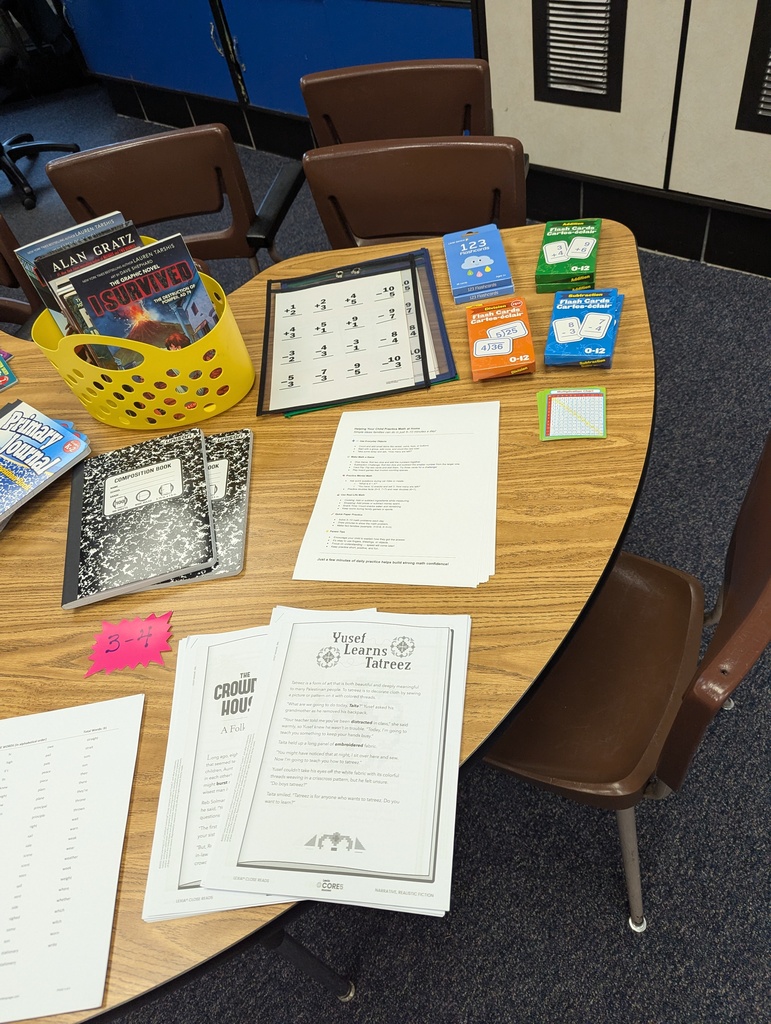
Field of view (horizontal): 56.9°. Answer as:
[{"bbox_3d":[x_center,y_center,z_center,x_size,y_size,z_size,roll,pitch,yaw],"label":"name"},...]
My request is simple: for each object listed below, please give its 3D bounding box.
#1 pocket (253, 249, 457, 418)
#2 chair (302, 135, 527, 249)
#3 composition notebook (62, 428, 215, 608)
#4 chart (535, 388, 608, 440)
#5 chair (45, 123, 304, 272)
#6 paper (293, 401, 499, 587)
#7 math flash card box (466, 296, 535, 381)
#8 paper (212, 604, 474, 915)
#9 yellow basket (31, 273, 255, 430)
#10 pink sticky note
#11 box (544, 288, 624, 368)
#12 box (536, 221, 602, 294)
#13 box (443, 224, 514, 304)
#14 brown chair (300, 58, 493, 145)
[{"bbox_3d":[-0.052,-0.283,1.088,0.276,0.012,0.338,-8,51,6],"label":"pocket"},{"bbox_3d":[0.055,-0.287,1.549,0.470,0.783,0.520,8,54,19],"label":"chair"},{"bbox_3d":[-0.318,-0.001,0.923,0.188,0.013,0.246,-16,50,0],"label":"composition notebook"},{"bbox_3d":[0.239,-0.127,0.913,0.086,0.004,0.095,-1,52,13],"label":"chart"},{"bbox_3d":[-0.479,-0.406,1.729,0.470,0.760,0.500,-9,50,5],"label":"chair"},{"bbox_3d":[0.029,-0.032,0.887,0.228,0.005,0.288,0,52,14],"label":"paper"},{"bbox_3d":[0.161,-0.245,1.003,0.083,0.020,0.142,-6,51,8],"label":"math flash card box"},{"bbox_3d":[-0.035,0.220,0.696,0.223,0.010,0.288,-1,52,13],"label":"paper"},{"bbox_3d":[-0.358,-0.259,1.047,0.312,0.183,0.216,9,55,20],"label":"yellow basket"},{"bbox_3d":[-0.293,0.151,0.821,0.102,0.003,0.074,-10,50,6],"label":"pink sticky note"},{"bbox_3d":[0.270,-0.247,0.968,0.090,0.037,0.147,5,53,17],"label":"box"},{"bbox_3d":[0.281,-0.391,1.084,0.083,0.035,0.143,5,53,17],"label":"box"},{"bbox_3d":[0.145,-0.394,1.134,0.091,0.030,0.151,-10,50,6],"label":"box"},{"bbox_3d":[0.011,-0.555,1.728,0.500,0.775,0.510,8,53,19],"label":"brown chair"}]

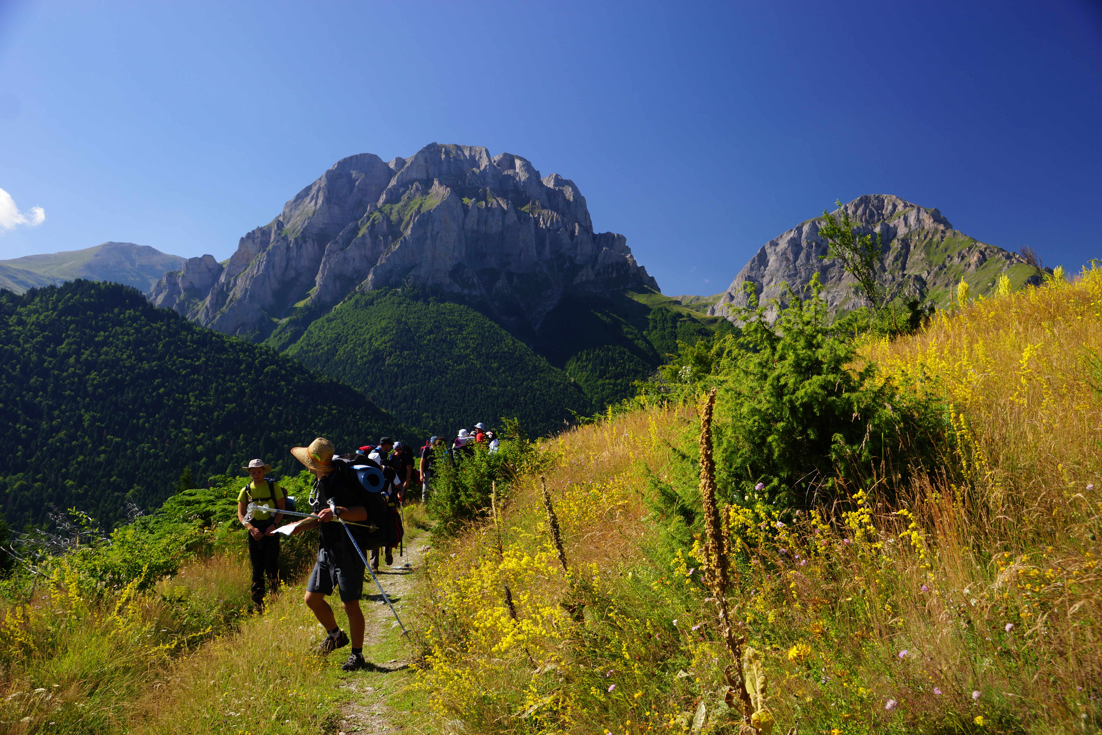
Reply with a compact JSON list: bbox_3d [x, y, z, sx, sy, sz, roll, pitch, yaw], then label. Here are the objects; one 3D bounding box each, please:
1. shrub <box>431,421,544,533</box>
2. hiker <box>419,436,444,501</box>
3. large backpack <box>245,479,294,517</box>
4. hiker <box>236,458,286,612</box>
[{"bbox_3d":[-1.210,2.000,17.000,2.000,2.100,1.800,0,-3,-4],"label":"shrub"},{"bbox_3d":[-2.570,2.380,20.200,0.520,1.750,0.420,2,-3,-30],"label":"hiker"},{"bbox_3d":[-3.310,1.560,10.880,0.460,0.580,0.320,0,-3,5],"label":"large backpack"},{"bbox_3d":[-3.340,1.950,10.600,0.560,1.800,0.420,0,-3,5],"label":"hiker"}]

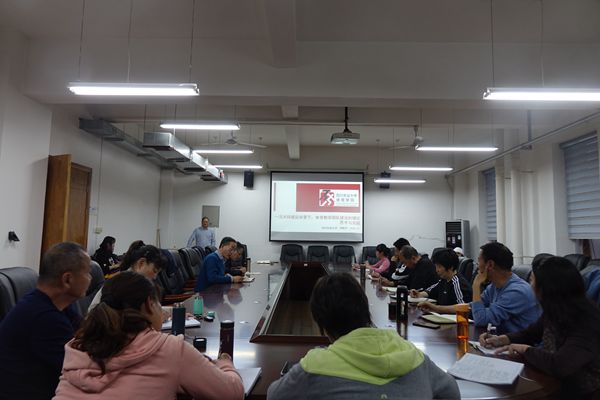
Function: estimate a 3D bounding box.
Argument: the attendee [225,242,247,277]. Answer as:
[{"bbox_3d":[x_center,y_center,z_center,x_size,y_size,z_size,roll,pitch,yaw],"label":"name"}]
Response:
[{"bbox_3d":[-0.923,1.190,5.522,0.750,1.200,0.500,0,-6,10],"label":"attendee"}]

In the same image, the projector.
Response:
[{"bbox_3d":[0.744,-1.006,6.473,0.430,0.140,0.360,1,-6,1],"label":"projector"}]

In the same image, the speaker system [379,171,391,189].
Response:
[{"bbox_3d":[2.212,-0.500,10.372,0.250,0.430,0.250,0,-6,8],"label":"speaker system"}]

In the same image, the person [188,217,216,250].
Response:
[{"bbox_3d":[-2.104,1.248,8.849,0.580,1.710,0.380,2,-6,-11],"label":"person"}]

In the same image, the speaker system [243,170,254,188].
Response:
[{"bbox_3d":[-1.326,-0.526,10.423,0.250,0.430,0.250,1,-6,-6],"label":"speaker system"}]

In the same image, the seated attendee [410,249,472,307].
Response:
[{"bbox_3d":[1.227,1.006,3.350,0.780,1.200,0.540,3,-6,-17],"label":"seated attendee"}]

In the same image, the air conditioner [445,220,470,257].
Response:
[{"bbox_3d":[3.787,1.383,9.609,0.500,1.770,0.340,-5,-8,44],"label":"air conditioner"}]

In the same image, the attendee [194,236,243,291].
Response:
[{"bbox_3d":[-0.956,1.068,4.550,0.780,1.250,0.520,0,-6,12],"label":"attendee"}]

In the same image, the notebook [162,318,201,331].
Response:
[{"bbox_3d":[-0.701,0.695,2.222,0.240,0.018,0.260,3,-6,-21],"label":"notebook"}]

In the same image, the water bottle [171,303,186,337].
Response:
[{"bbox_3d":[-0.580,0.589,1.909,0.063,0.172,0.063,1,-6,1],"label":"water bottle"}]

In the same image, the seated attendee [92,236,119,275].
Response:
[{"bbox_3d":[-2.682,1.147,5.601,0.750,1.250,0.500,0,-6,12],"label":"seated attendee"}]

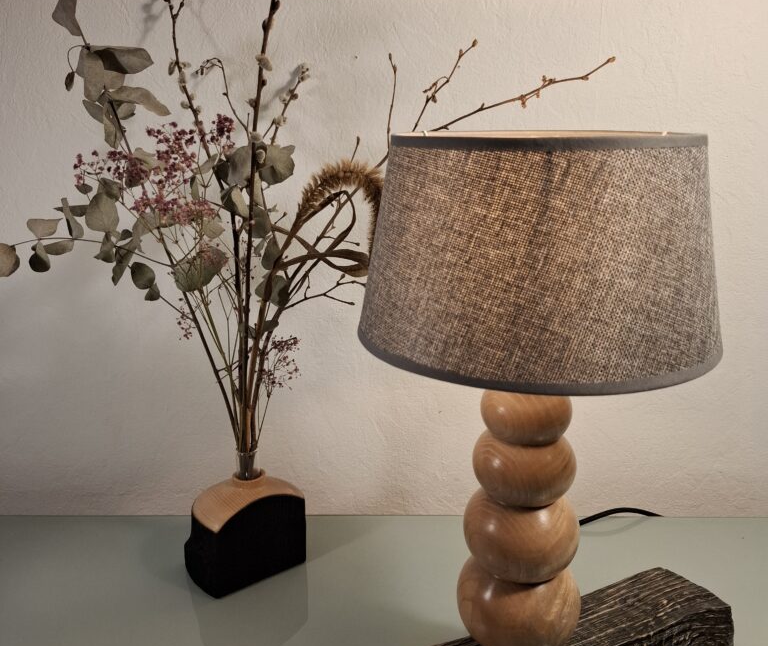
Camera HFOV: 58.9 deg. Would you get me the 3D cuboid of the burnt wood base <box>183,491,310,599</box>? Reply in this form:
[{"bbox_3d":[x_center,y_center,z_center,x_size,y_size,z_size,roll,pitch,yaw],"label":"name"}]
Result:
[{"bbox_3d":[-0.166,0.248,0.815,0.130,0.109,0.058,-12,20,-34],"label":"burnt wood base"}]

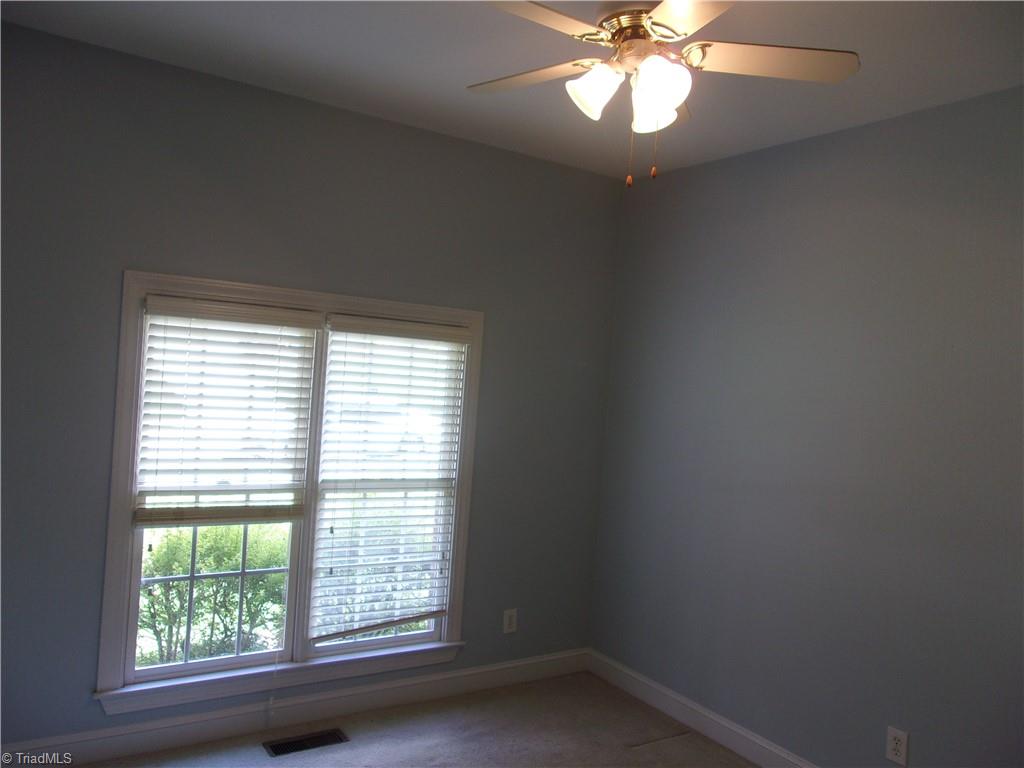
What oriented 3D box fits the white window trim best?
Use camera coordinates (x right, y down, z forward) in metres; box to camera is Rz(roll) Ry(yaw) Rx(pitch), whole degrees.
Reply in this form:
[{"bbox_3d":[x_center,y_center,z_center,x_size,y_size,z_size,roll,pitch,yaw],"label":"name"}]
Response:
[{"bbox_3d":[-0.873,0.461,3.487,1.618,1.704,0.130,3,1,-33],"label":"white window trim"}]

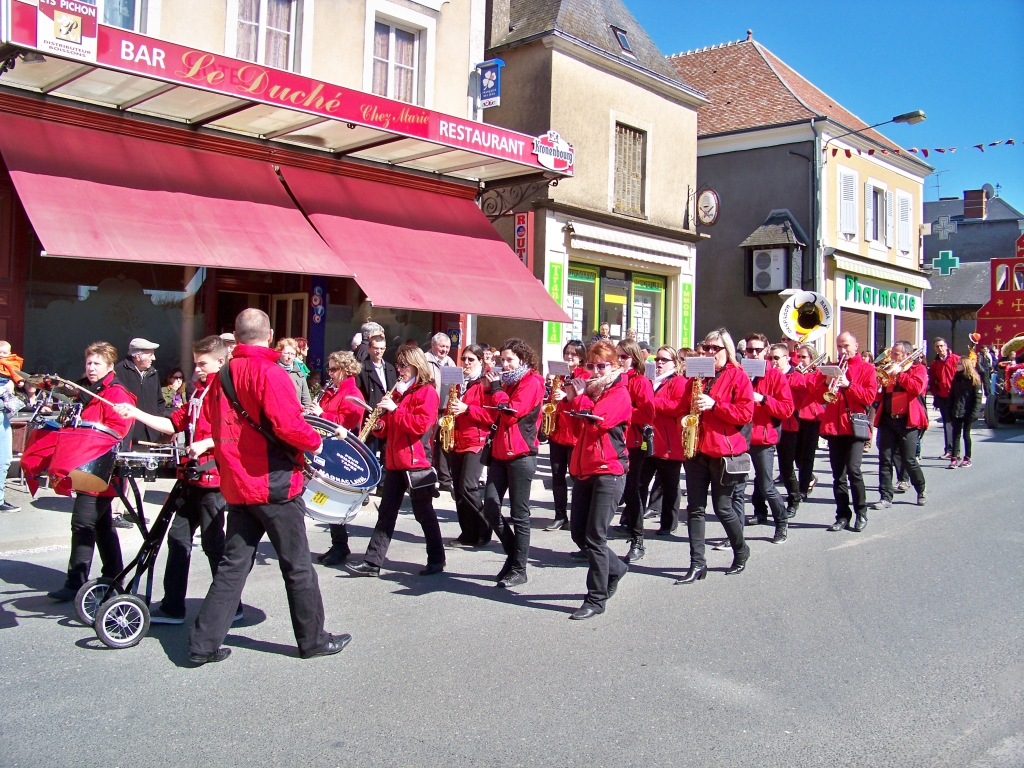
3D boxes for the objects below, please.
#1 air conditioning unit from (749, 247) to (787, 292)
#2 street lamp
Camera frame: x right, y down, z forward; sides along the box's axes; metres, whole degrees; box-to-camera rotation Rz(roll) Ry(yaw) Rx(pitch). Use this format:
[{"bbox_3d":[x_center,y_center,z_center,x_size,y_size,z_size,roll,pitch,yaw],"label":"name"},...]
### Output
[{"bbox_3d":[6.753,-2.976,25.600,0.900,1.080,0.360,2,1,43],"label":"air conditioning unit"},{"bbox_3d":[8.960,-6.190,24.130,0.300,0.800,2.550,1,0,-45],"label":"street lamp"}]

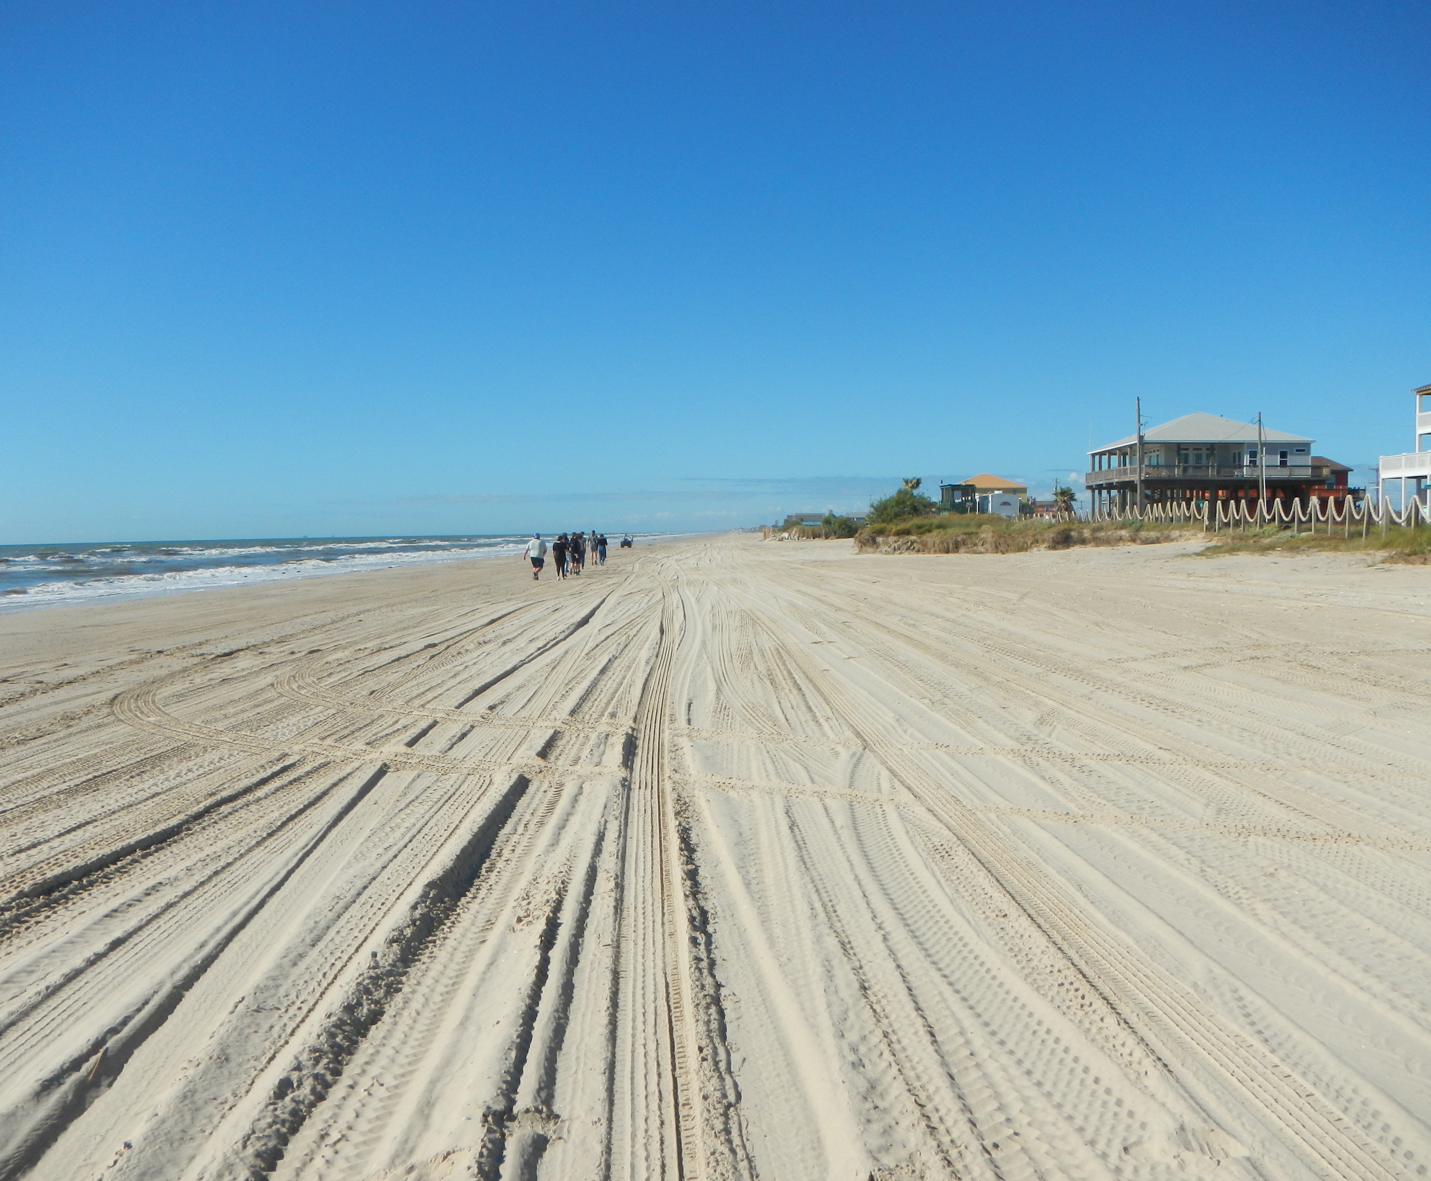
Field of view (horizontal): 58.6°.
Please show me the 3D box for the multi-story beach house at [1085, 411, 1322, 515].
[{"bbox_3d":[40.230,-10.080,106.000,14.300,9.500,14.800,-1,3,0],"label":"multi-story beach house"}]

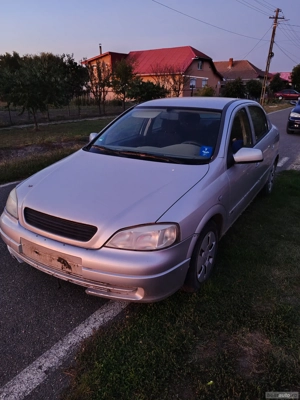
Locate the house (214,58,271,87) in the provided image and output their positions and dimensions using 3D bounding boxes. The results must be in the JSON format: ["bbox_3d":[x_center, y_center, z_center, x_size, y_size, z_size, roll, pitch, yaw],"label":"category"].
[{"bbox_3d":[14.838,-21.487,56.481,12.500,6.500,8.500,15,24,36],"label":"house"}]

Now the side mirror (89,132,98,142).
[{"bbox_3d":[-0.646,-0.737,3.580,0.210,0.135,0.110,13,24,29],"label":"side mirror"}]

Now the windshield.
[{"bbox_3d":[0.059,-0.667,3.040,1.340,0.130,0.907,13,51,29],"label":"windshield"}]

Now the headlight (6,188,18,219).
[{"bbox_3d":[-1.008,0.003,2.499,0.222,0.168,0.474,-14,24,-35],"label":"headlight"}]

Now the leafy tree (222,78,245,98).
[{"bbox_3d":[10.062,-12.967,37.460,2.600,2.900,2.600,11,22,29],"label":"leafy tree"}]

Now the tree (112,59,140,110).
[{"bbox_3d":[-1.766,-8.143,22.318,2.000,3.650,2.000,0,19,0],"label":"tree"}]

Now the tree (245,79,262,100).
[{"bbox_3d":[12.202,-12.934,36.783,2.122,2.591,2.016,7,21,16],"label":"tree"}]

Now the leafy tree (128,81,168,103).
[{"bbox_3d":[-0.240,-10.326,29.939,4.030,2.132,3.829,0,20,-1],"label":"leafy tree"}]

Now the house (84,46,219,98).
[{"bbox_3d":[0.219,-16.117,40.946,15.800,6.450,9.200,15,24,36],"label":"house"}]

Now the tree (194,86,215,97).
[{"bbox_3d":[5.495,-10.410,31.504,1.950,1.950,1.900,11,22,29],"label":"tree"}]

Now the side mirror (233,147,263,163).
[{"bbox_3d":[0.846,-0.384,2.736,0.210,0.135,0.110,13,24,29],"label":"side mirror"}]

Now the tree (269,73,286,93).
[{"bbox_3d":[20.945,-18.823,51.254,2.957,3.932,2.809,8,21,19],"label":"tree"}]

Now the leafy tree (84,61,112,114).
[{"bbox_3d":[-2.991,-6.491,18.122,1.626,2.951,1.545,-3,20,-8],"label":"leafy tree"}]

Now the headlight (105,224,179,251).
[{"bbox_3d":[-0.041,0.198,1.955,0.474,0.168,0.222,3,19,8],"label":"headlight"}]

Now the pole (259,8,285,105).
[{"bbox_3d":[11.981,-13.953,31.153,1.400,8.943,0.400,13,22,28],"label":"pole"}]

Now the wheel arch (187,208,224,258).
[{"bbox_3d":[0.435,0.234,2.324,0.140,0.380,0.700,11,22,29],"label":"wheel arch"}]

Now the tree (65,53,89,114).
[{"bbox_3d":[-3.945,-6.093,16.747,1.546,3.124,1.469,-4,20,-12],"label":"tree"}]

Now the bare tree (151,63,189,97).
[{"bbox_3d":[2.019,-12.108,32.306,3.935,3.906,3.738,2,20,3],"label":"bare tree"}]

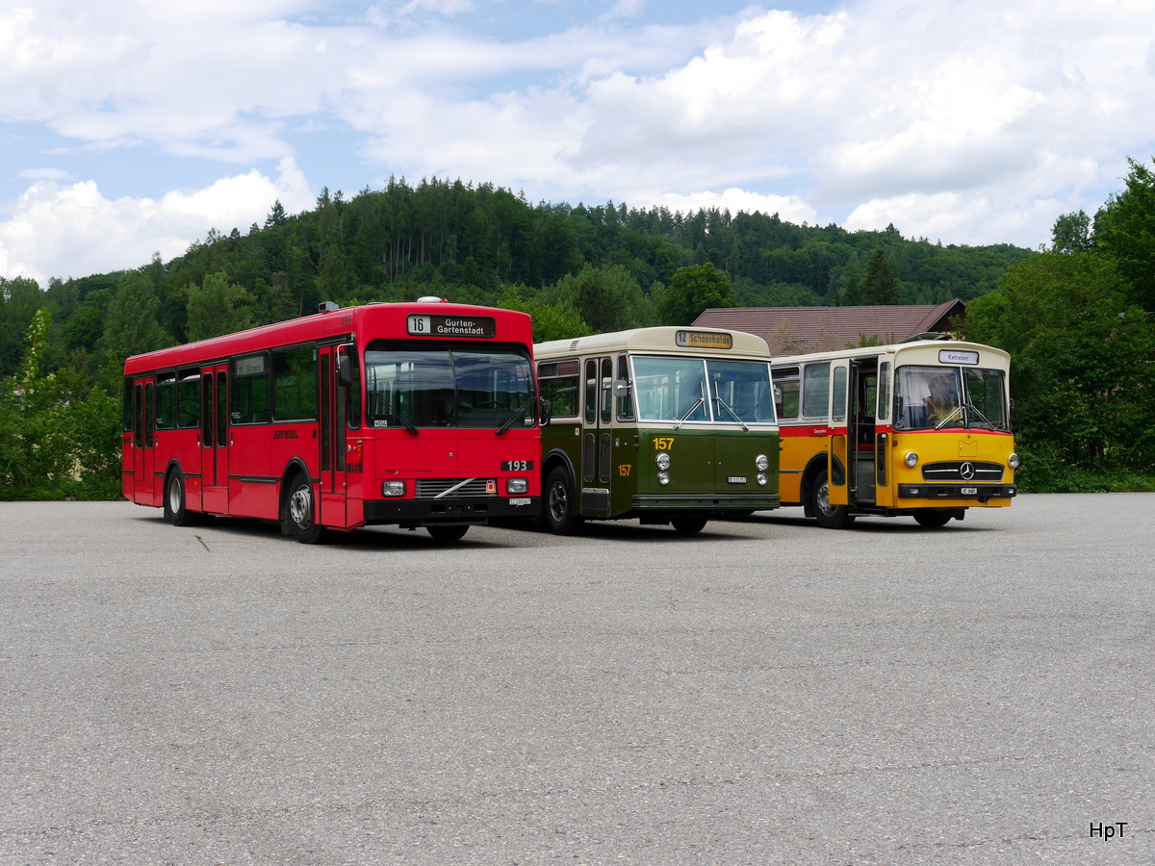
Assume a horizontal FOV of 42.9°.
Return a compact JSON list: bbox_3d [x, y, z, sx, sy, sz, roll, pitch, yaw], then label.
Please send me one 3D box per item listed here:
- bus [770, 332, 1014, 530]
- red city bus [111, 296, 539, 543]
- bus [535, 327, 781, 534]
[{"bbox_3d":[3.946,0.096,27.764,2.360,3.100,10.200,1,-1,-25],"label":"bus"},{"bbox_3d":[-4.540,-0.029,23.529,2.520,3.180,11.950,1,-1,-31],"label":"red city bus"},{"bbox_3d":[-0.706,0.075,25.458,2.500,3.050,11.200,1,-1,-28],"label":"bus"}]

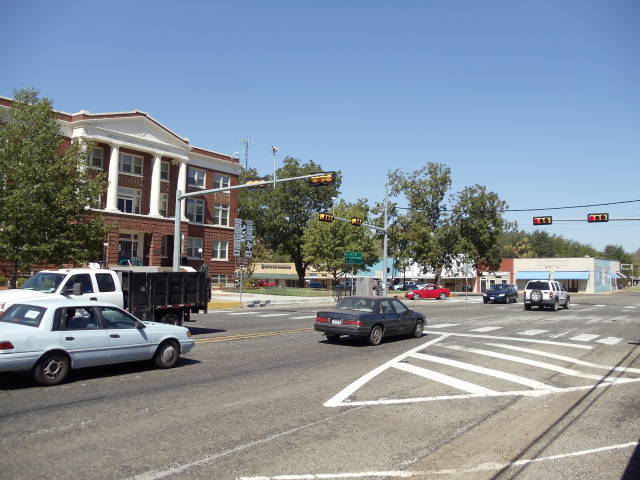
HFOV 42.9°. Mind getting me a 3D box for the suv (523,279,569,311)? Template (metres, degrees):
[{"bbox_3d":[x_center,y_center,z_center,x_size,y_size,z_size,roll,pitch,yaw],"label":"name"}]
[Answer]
[{"bbox_3d":[14.050,3.440,50.048,1.830,1.820,4.450,-1,-3,30],"label":"suv"}]

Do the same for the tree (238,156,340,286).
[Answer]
[{"bbox_3d":[-3.749,-2.213,100.000,12.600,16.200,12.200,1,-3,0],"label":"tree"}]

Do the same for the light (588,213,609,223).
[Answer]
[{"bbox_3d":[17.644,-1.393,51.500,1.250,0.530,0.300,-1,-3,27],"label":"light"}]

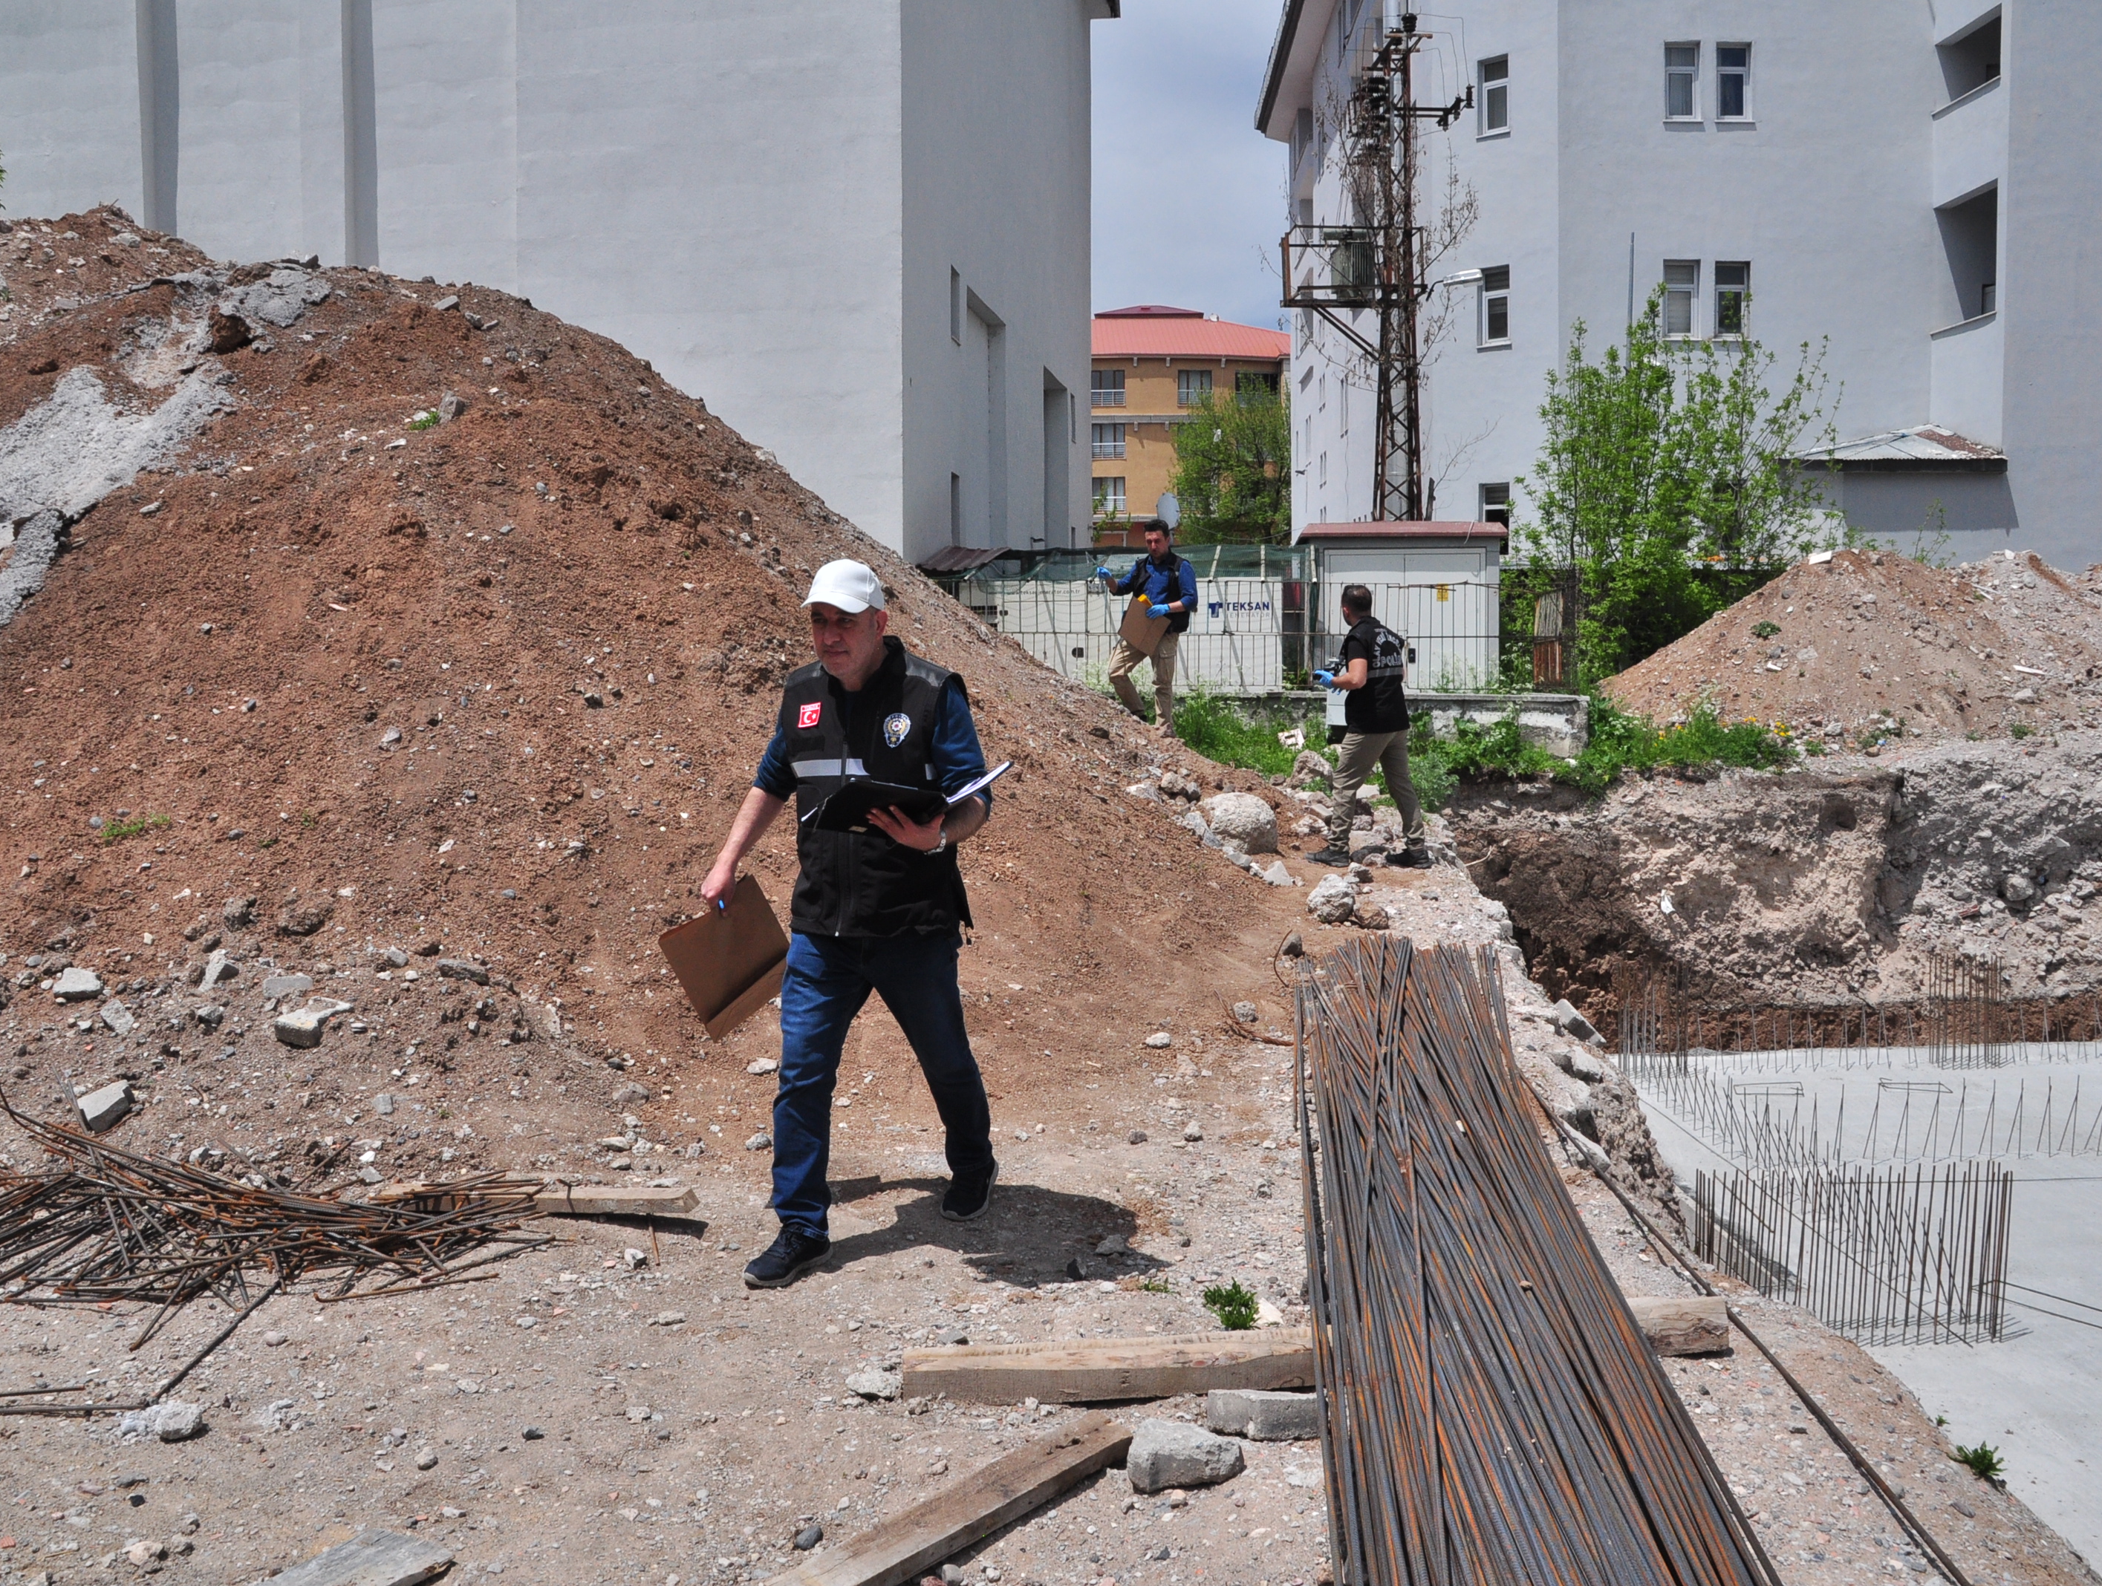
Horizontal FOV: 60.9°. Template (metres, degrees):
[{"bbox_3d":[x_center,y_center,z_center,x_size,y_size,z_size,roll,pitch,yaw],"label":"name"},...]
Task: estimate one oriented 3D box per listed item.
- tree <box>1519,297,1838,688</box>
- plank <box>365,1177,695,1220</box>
[{"bbox_3d":[7.185,-3.182,20.594,3.600,5.000,3.300,0,5,0],"label":"tree"},{"bbox_3d":[-1.398,1.098,4.847,0.900,0.052,0.115,-1,6,-2],"label":"plank"}]

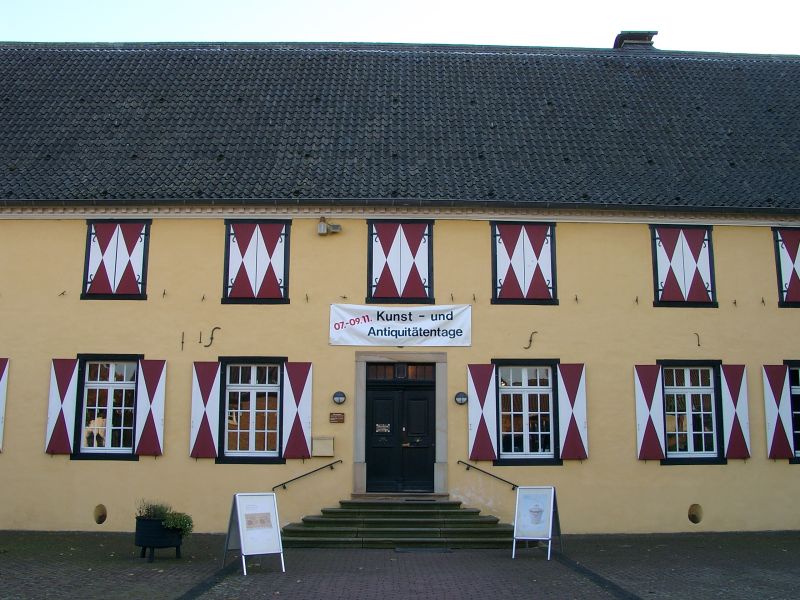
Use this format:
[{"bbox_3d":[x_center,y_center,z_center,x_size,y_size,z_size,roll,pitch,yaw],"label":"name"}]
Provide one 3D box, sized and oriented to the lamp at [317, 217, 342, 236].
[{"bbox_3d":[-1.559,-1.603,17.595,0.532,0.422,0.300,1,-9,-1],"label":"lamp"}]

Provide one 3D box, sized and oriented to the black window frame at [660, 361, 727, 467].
[{"bbox_3d":[6.088,2.339,16.382,1.385,2.157,0.140,0,-9,-1],"label":"black window frame"}]

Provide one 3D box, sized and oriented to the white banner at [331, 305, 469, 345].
[{"bbox_3d":[0.028,0.538,16.492,2.972,0.865,0.040,0,-9,-1],"label":"white banner"}]

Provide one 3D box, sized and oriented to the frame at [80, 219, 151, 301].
[{"bbox_3d":[-5.990,-0.857,16.636,1.383,1.732,0.150,0,-9,-1],"label":"frame"}]

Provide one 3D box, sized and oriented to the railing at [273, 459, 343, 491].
[{"bbox_3d":[-1.876,3.565,15.952,1.408,0.609,0.100,0,-9,-1],"label":"railing"}]

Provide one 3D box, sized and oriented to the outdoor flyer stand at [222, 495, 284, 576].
[{"bbox_3d":[-2.264,3.609,12.256,0.634,1.159,0.930,5,-10,-29],"label":"outdoor flyer stand"}]

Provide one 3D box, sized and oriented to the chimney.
[{"bbox_3d":[7.579,-8.078,25.313,1.172,0.720,0.950,1,-9,-1],"label":"chimney"}]

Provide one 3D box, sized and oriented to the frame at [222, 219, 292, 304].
[{"bbox_3d":[-3.188,-0.847,17.618,1.515,1.924,0.130,1,-9,-1],"label":"frame"}]

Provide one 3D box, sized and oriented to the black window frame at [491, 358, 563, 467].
[{"bbox_3d":[2.639,2.325,16.293,1.433,2.180,0.150,0,-9,-1],"label":"black window frame"}]

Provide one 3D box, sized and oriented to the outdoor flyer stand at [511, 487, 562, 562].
[{"bbox_3d":[2.407,3.860,13.755,0.634,1.159,0.930,-3,-10,23],"label":"outdoor flyer stand"}]

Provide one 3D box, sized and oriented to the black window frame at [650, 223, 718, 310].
[{"bbox_3d":[6.089,-0.726,16.856,1.389,1.803,0.150,0,-9,-1],"label":"black window frame"}]

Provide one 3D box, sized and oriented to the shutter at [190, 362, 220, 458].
[{"bbox_3d":[-3.976,2.257,16.116,0.567,1.950,0.060,0,-9,-1],"label":"shutter"}]

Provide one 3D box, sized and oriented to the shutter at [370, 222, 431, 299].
[{"bbox_3d":[0.016,-0.836,16.726,1.192,1.609,0.060,0,-9,-1],"label":"shutter"}]

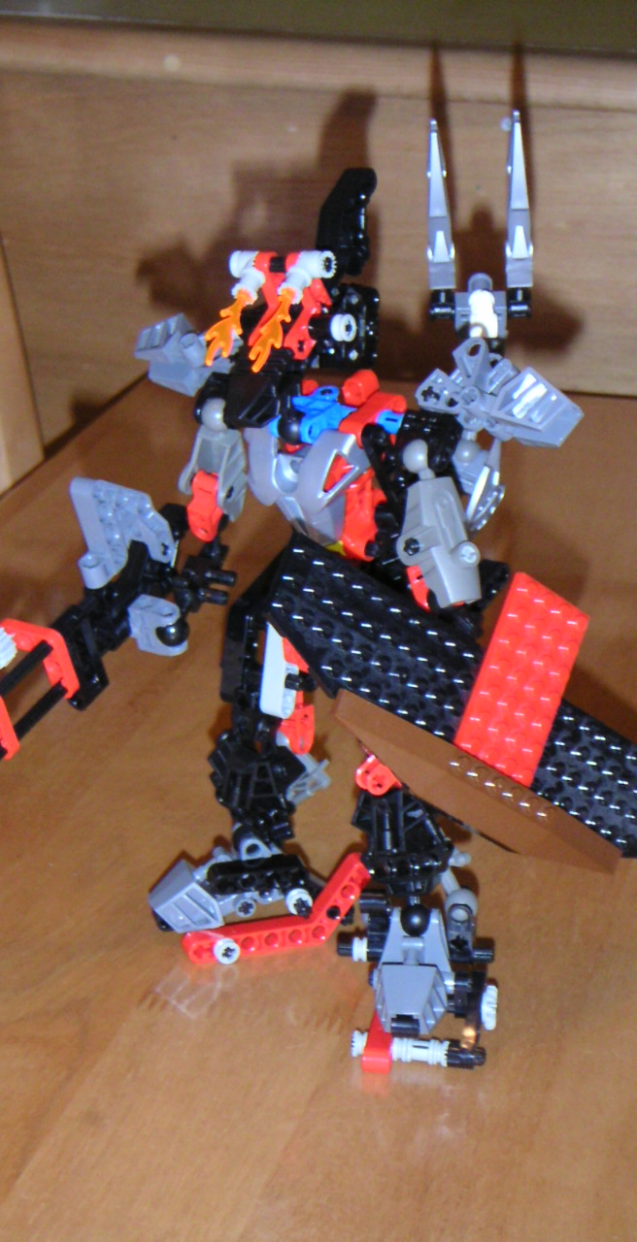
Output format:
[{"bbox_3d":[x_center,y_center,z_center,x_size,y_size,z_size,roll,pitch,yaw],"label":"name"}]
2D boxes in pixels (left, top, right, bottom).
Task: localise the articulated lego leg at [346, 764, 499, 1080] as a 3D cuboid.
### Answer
[{"bbox_3d":[0.030,0.083,0.838,0.043,0.080,0.060,3,20,11],"label":"articulated lego leg"}]

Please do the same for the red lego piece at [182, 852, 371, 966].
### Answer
[{"bbox_3d":[-0.013,0.090,0.896,0.062,0.026,0.008,-7,22,-20],"label":"red lego piece"}]

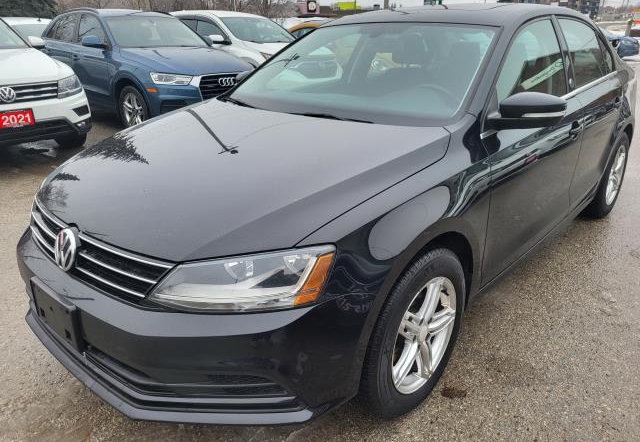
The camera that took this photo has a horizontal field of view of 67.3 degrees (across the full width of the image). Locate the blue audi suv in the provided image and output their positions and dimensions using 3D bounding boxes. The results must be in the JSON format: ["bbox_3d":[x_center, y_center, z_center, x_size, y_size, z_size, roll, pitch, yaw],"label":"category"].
[{"bbox_3d":[-2.705,-2.320,7.211,4.390,1.600,1.840,18,28,38],"label":"blue audi suv"}]

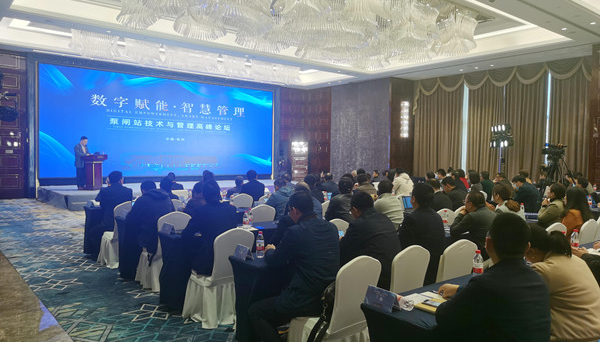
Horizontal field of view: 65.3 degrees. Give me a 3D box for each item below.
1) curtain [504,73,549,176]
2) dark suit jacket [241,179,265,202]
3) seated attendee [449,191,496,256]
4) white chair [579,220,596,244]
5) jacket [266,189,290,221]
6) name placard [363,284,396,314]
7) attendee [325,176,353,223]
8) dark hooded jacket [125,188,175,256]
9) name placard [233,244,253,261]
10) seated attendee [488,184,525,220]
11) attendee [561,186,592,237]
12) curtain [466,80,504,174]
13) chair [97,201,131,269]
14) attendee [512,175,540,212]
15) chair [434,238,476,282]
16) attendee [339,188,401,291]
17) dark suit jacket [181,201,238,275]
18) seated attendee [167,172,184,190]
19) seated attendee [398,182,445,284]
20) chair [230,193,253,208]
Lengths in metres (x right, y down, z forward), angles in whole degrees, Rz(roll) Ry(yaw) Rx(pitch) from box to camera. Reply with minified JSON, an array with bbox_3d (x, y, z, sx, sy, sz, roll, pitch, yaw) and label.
[{"bbox_3d":[7.998,-1.148,16.721,0.200,4.600,1.550,-1,3,-38],"label":"curtain"},{"bbox_3d":[-0.832,0.467,8.489,0.500,0.640,0.400,-1,3,-39],"label":"dark suit jacket"},{"bbox_3d":[1.753,0.840,4.820,0.550,1.240,0.820,-1,2,-39],"label":"seated attendee"},{"bbox_3d":[3.065,0.985,5.410,0.440,0.940,0.540,-1,2,-39],"label":"white chair"},{"bbox_3d":[-0.250,0.585,7.193,0.530,0.650,0.500,-1,2,-39],"label":"jacket"},{"bbox_3d":[0.463,0.721,2.645,0.080,0.095,0.205,-1,2,-39],"label":"name placard"},{"bbox_3d":[0.612,0.753,6.068,0.520,1.330,0.820,-1,3,-39],"label":"attendee"},{"bbox_3d":[-1.816,0.621,5.672,0.520,0.800,0.480,-1,2,-39],"label":"dark hooded jacket"},{"bbox_3d":[-0.470,0.670,3.850,0.080,0.095,0.205,-1,2,-39],"label":"name placard"},{"bbox_3d":[2.222,0.836,5.434,0.520,1.300,0.780,-1,2,-39],"label":"seated attendee"},{"bbox_3d":[3.767,0.854,6.512,0.480,1.290,0.800,-1,3,-38],"label":"attendee"},{"bbox_3d":[7.030,-1.264,17.813,0.200,4.600,1.500,-1,2,-39],"label":"curtain"},{"bbox_3d":[-2.583,0.873,6.826,0.480,0.910,0.580,-1,3,-39],"label":"chair"},{"bbox_3d":[4.121,0.746,8.700,0.530,1.340,0.800,-1,3,-38],"label":"attendee"},{"bbox_3d":[1.283,1.042,4.349,0.470,0.910,0.560,-1,3,-39],"label":"chair"},{"bbox_3d":[0.584,0.842,4.146,0.540,1.300,0.820,-1,3,-39],"label":"attendee"},{"bbox_3d":[-0.859,0.637,4.847,0.520,0.680,0.500,-1,3,-39],"label":"dark suit jacket"},{"bbox_3d":[-2.558,0.666,9.293,0.520,1.260,0.780,-1,2,-39],"label":"seated attendee"},{"bbox_3d":[1.118,0.806,4.550,0.520,1.360,0.820,-1,3,-39],"label":"seated attendee"},{"bbox_3d":[-1.115,0.851,8.009,0.440,0.940,0.540,-1,2,-39],"label":"chair"}]

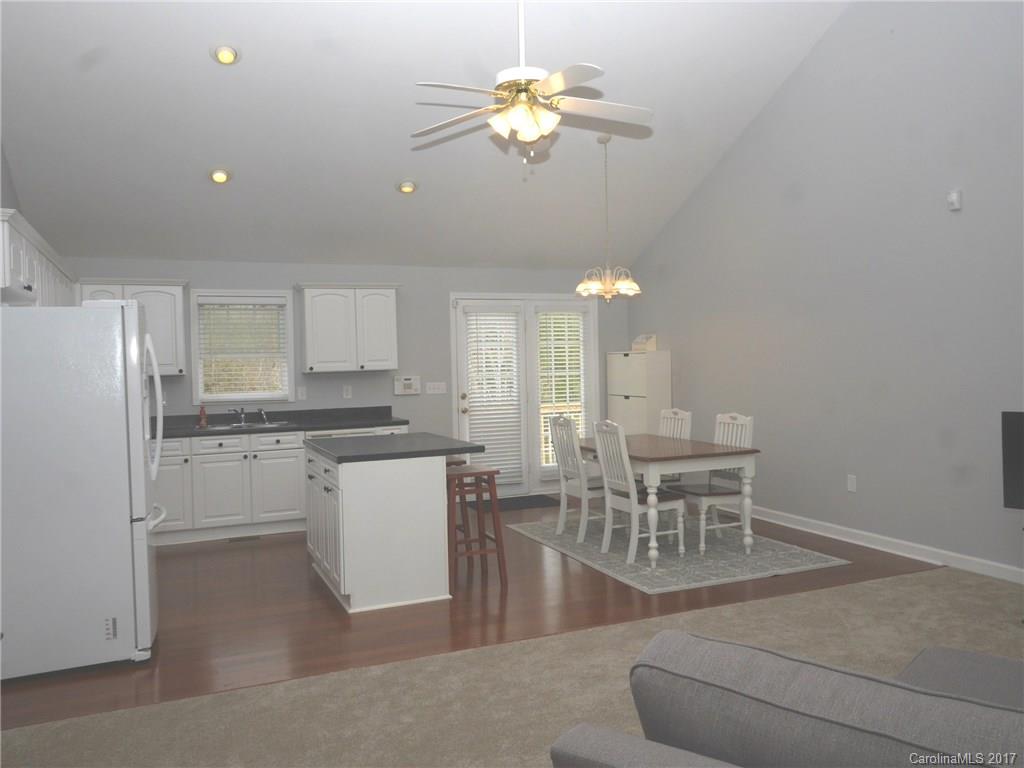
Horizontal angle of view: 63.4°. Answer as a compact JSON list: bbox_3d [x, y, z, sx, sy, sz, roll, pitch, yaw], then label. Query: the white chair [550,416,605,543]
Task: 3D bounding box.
[{"bbox_3d":[0.651,0.742,6.730,0.555,0.990,0.445,-2,2,-23],"label":"white chair"}]

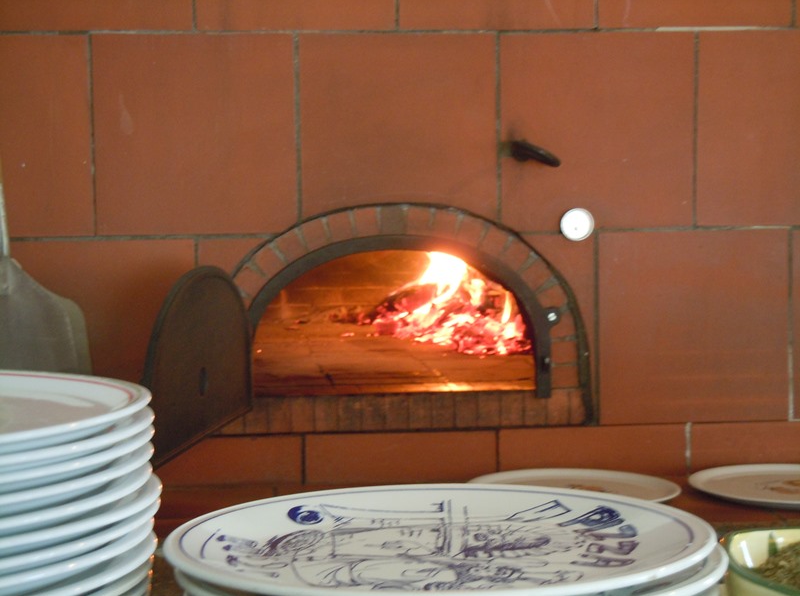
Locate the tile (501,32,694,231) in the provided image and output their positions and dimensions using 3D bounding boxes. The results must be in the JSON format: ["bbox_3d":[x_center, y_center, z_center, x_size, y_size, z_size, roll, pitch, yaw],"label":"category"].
[{"bbox_3d":[0.306,-0.260,2.772,0.303,0.303,0.018,-1,7,-5],"label":"tile"}]

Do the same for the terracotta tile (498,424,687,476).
[{"bbox_3d":[0.308,0.244,2.838,0.298,0.078,0.018,-1,7,-5],"label":"terracotta tile"}]

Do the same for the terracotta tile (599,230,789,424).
[{"bbox_3d":[0.463,0.045,2.825,0.303,0.303,0.018,-1,7,-5],"label":"terracotta tile"}]

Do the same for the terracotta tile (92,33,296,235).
[{"bbox_3d":[-0.312,-0.248,2.721,0.303,0.303,0.018,-1,7,-5],"label":"terracotta tile"}]

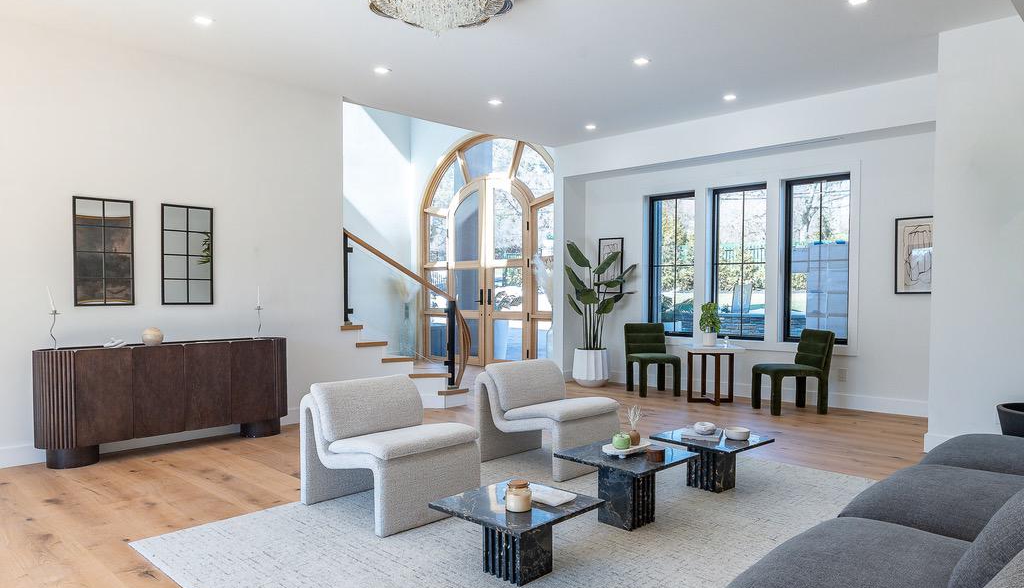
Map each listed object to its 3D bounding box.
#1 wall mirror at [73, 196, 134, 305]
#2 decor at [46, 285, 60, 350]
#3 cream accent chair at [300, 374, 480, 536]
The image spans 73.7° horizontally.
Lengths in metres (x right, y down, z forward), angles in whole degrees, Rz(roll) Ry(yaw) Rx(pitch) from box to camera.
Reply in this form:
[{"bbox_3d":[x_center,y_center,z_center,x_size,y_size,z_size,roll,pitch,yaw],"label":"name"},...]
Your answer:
[{"bbox_3d":[-3.041,-0.310,5.102,0.030,0.800,0.400,0,1,44],"label":"wall mirror"},{"bbox_3d":[-3.172,0.162,4.719,0.085,0.440,0.090,0,1,44],"label":"decor"},{"bbox_3d":[-0.679,0.838,3.824,0.800,0.700,0.655,0,1,44],"label":"cream accent chair"}]

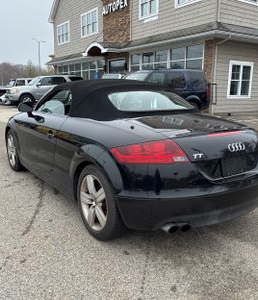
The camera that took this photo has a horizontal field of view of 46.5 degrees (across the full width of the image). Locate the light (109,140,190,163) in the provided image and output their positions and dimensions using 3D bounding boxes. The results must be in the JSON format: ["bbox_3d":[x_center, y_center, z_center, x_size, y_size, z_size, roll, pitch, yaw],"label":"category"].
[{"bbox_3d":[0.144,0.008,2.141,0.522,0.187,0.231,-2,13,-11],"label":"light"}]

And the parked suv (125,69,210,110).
[{"bbox_3d":[0.982,-2.351,12.459,4.800,1.860,1.930,-6,14,-30],"label":"parked suv"}]

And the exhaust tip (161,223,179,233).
[{"bbox_3d":[0.322,0.588,2.247,0.080,0.068,0.105,-8,15,-35],"label":"exhaust tip"}]

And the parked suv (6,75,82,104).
[{"bbox_3d":[-4.953,-3.666,18.740,4.880,1.820,1.870,-7,14,-31],"label":"parked suv"}]

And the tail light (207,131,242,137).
[{"bbox_3d":[0.787,-0.131,2.413,0.460,0.035,0.050,-8,15,-35],"label":"tail light"}]

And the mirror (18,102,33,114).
[{"bbox_3d":[-1.251,-0.515,3.650,0.200,0.130,0.130,-8,15,-35],"label":"mirror"}]

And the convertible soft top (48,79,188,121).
[{"bbox_3d":[0.026,-0.591,3.383,1.360,0.410,1.430,-8,15,-35],"label":"convertible soft top"}]

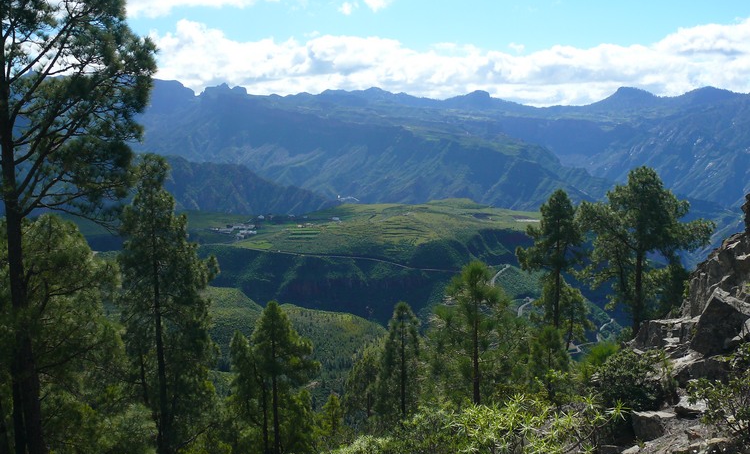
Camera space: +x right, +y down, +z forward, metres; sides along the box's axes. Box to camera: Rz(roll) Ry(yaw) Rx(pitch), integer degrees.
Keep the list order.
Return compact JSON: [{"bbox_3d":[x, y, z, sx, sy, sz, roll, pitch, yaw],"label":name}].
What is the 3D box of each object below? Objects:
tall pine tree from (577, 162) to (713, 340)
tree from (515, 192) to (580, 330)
[{"bbox_3d":[14.600,1.370,40.440,7.090,9.170,6.380,0,7,0],"label":"tall pine tree"},{"bbox_3d":[10.100,2.030,43.480,3.620,8.480,3.620,0,7,0],"label":"tree"}]

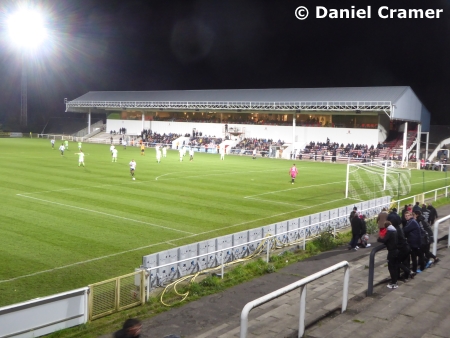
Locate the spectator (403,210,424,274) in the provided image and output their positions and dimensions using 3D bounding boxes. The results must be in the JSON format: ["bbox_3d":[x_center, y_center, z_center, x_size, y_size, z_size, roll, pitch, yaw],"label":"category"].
[{"bbox_3d":[5.034,1.963,12.850,0.500,1.680,0.550,5,6,32],"label":"spectator"}]

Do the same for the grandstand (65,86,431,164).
[{"bbox_3d":[-1.733,-10.341,104.194,83.000,12.600,19.400,6,7,39],"label":"grandstand"}]

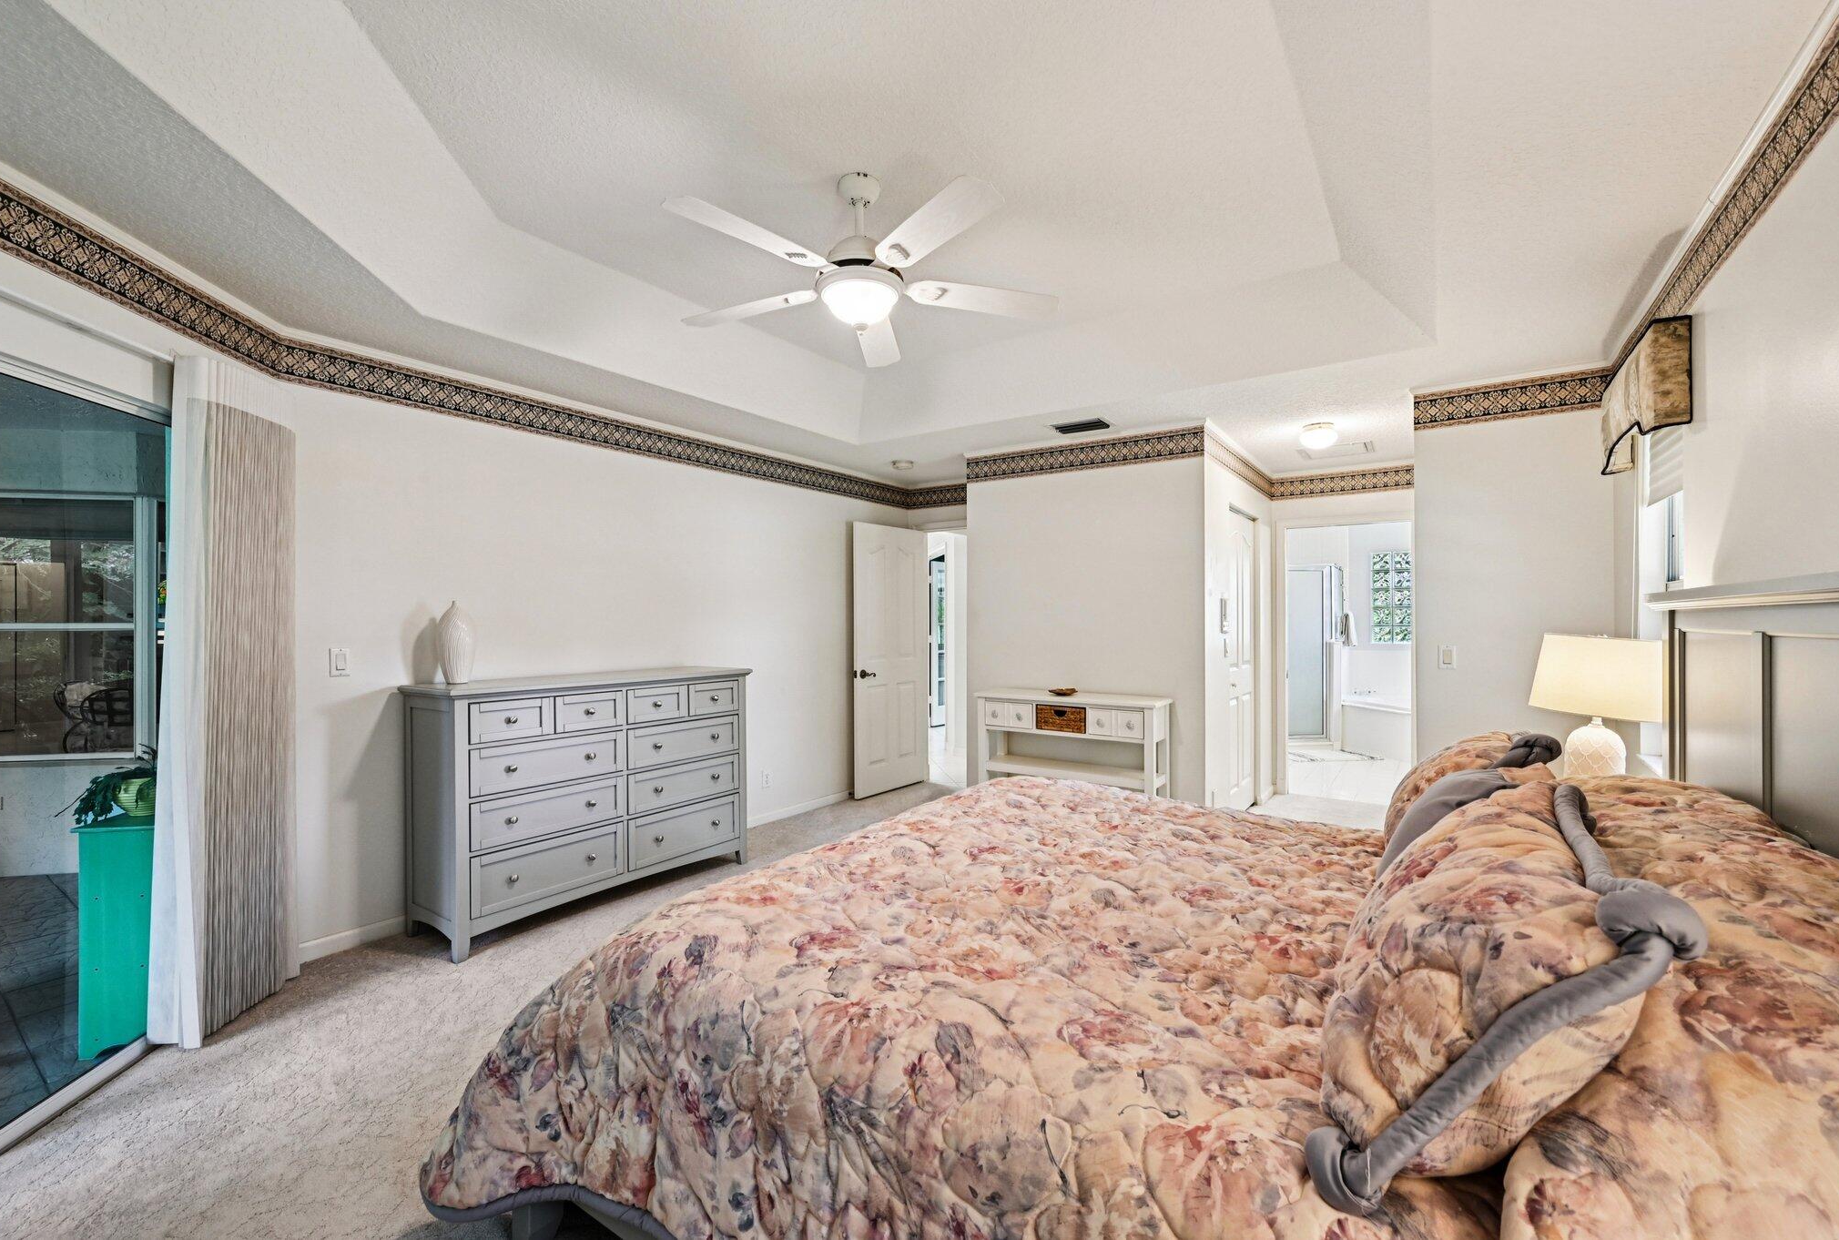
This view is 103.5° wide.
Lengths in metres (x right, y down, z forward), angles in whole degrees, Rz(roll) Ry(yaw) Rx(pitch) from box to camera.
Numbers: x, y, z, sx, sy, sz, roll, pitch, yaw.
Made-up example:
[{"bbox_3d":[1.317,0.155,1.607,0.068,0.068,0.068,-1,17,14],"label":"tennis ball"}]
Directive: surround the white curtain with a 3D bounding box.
[{"bbox_3d":[-2.326,0.246,2.450,0.170,2.120,0.480,0,0,-9],"label":"white curtain"}]

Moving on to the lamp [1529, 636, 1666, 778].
[{"bbox_3d":[2.070,0.327,2.206,0.335,0.550,0.335,0,0,36],"label":"lamp"}]

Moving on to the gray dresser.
[{"bbox_3d":[-1.531,0.802,3.484,0.475,1.040,1.490,0,0,36],"label":"gray dresser"}]

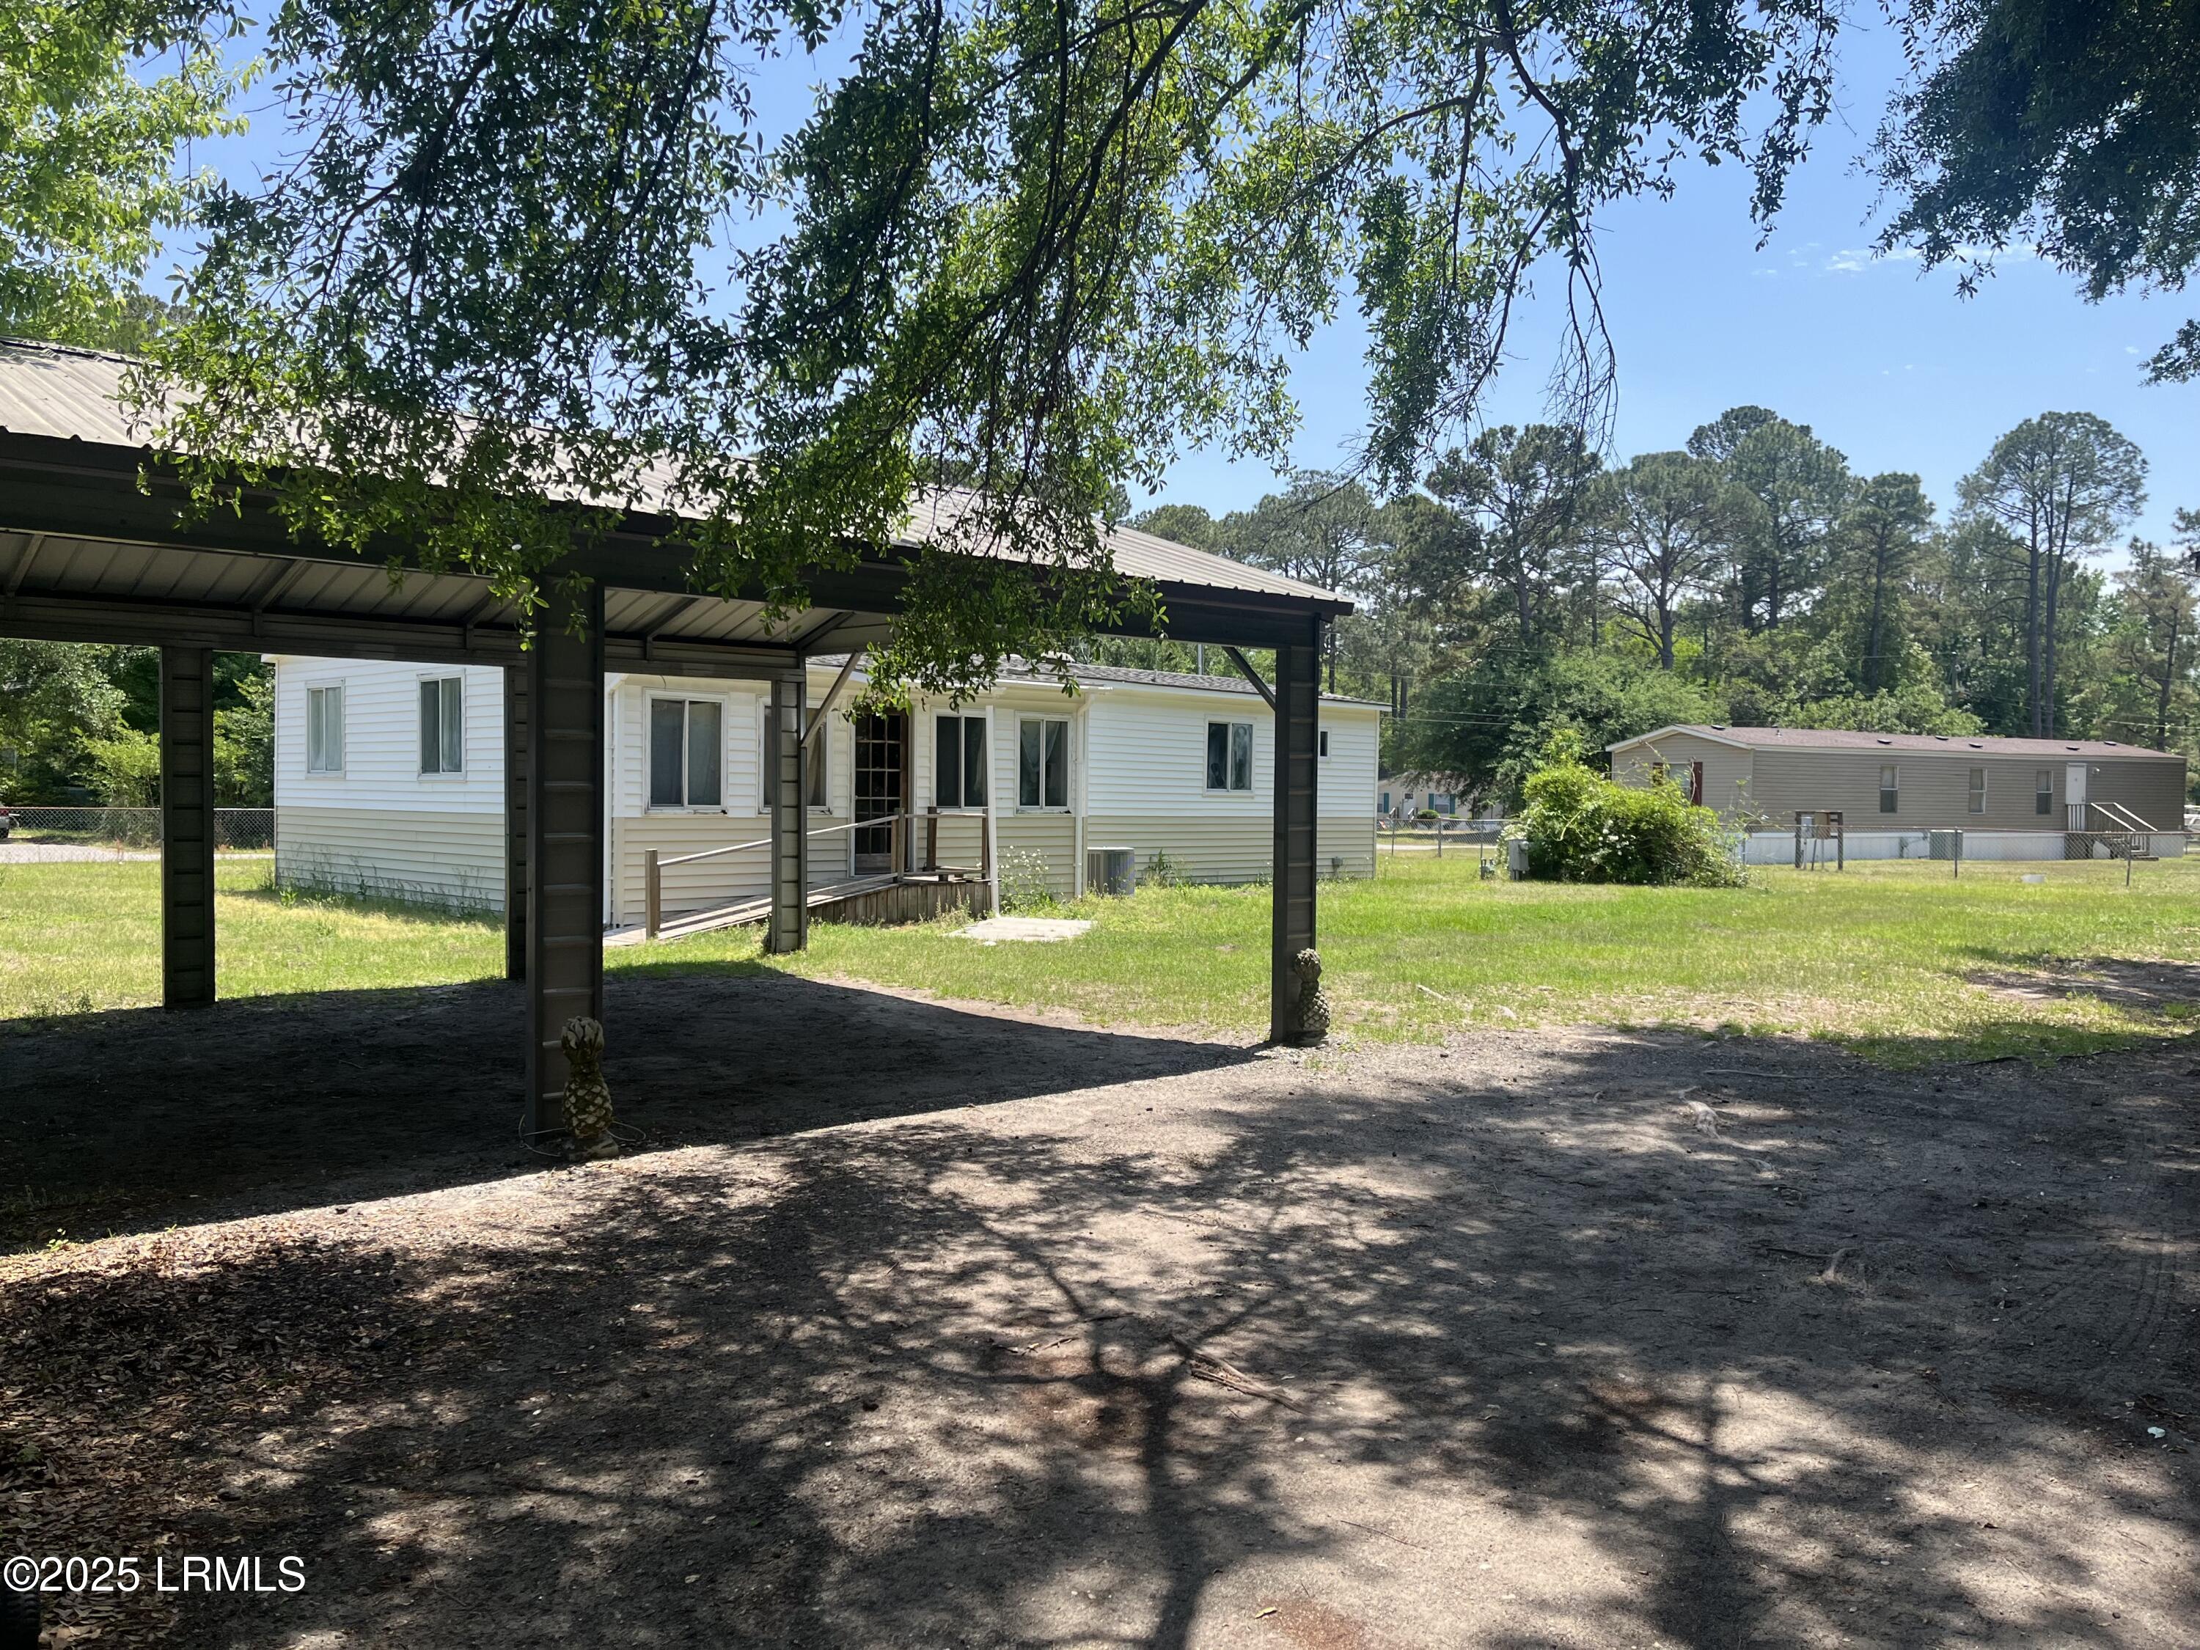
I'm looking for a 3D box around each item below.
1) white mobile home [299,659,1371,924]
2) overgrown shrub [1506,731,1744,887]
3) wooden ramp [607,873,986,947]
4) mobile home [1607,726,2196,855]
[{"bbox_3d":[-2.492,-1.028,27.452,9.337,4.047,18.059,2,1,43],"label":"white mobile home"},{"bbox_3d":[10.510,-0.335,32.981,4.400,2.900,3.600,1,1,18],"label":"overgrown shrub"},{"bbox_3d":[-3.657,0.866,18.416,1.623,0.540,5.100,2,1,43],"label":"wooden ramp"},{"bbox_3d":[24.556,-0.863,49.974,18.845,3.807,5.200,0,1,-26],"label":"mobile home"}]

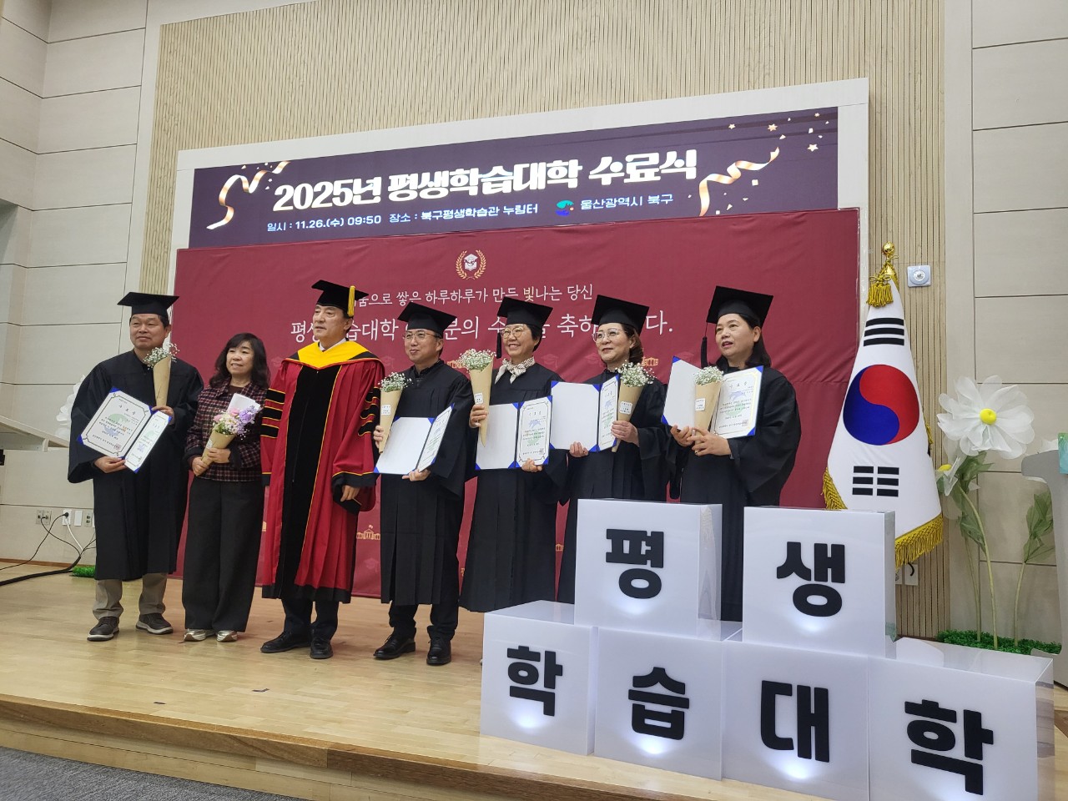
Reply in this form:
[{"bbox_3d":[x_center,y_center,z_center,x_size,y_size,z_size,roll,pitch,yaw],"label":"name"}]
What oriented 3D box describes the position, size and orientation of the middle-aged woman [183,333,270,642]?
[{"bbox_3d":[-1.594,0.425,4.157,0.420,1.565,0.340,2,-5,3],"label":"middle-aged woman"}]

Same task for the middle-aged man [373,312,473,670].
[{"bbox_3d":[-0.538,0.361,3.901,0.500,1.712,0.430,1,-5,12],"label":"middle-aged man"}]

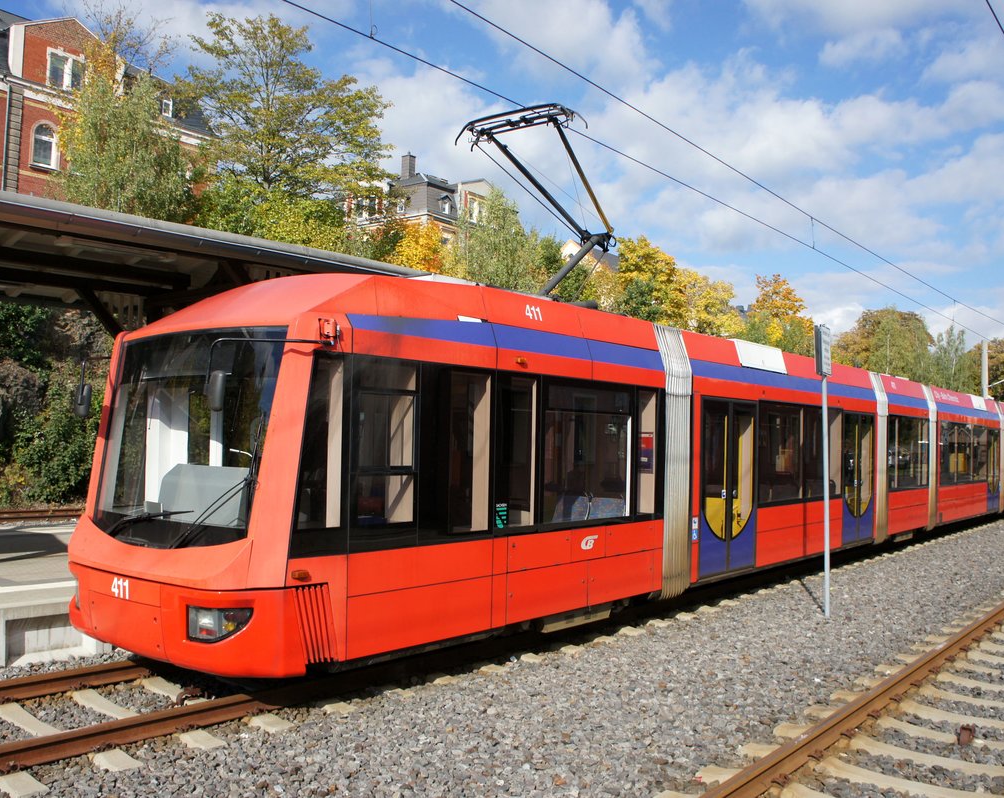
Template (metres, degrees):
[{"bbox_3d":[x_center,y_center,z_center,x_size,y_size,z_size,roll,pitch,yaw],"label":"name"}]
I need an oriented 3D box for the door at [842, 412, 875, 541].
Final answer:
[{"bbox_3d":[6.111,1.356,15.485,0.100,2.267,1.690,-1,-4,40],"label":"door"}]

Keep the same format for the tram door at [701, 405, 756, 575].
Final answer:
[{"bbox_3d":[2.898,1.102,11.584,0.100,2.247,1.660,-1,-4,40],"label":"tram door"}]

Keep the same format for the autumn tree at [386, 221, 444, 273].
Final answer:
[{"bbox_3d":[-4.574,-6.455,47.000,3.200,5.600,3.300,-1,-4,40],"label":"autumn tree"}]

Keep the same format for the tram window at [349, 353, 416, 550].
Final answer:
[{"bbox_3d":[-0.934,0.429,7.003,0.080,1.488,0.719,-1,-4,40],"label":"tram window"}]

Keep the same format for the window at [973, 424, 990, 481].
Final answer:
[{"bbox_3d":[12.134,1.398,22.883,0.080,1.470,1.831,-1,-4,40],"label":"window"}]

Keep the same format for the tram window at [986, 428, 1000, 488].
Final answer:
[{"bbox_3d":[13.162,1.636,24.149,0.080,1.607,1.715,-1,-4,40],"label":"tram window"}]

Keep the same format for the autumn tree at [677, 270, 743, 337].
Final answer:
[{"bbox_3d":[13.846,-5.371,60.000,4.500,6.800,4.600,-1,-4,40],"label":"autumn tree"}]

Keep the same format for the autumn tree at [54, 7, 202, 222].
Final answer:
[{"bbox_3d":[-12.461,-8.791,30.000,4.800,8.800,4.900,-1,-4,40],"label":"autumn tree"}]

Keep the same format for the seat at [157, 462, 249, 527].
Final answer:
[{"bbox_3d":[-2.357,0.770,7.100,0.900,0.580,0.500,-1,-4,40],"label":"seat"}]

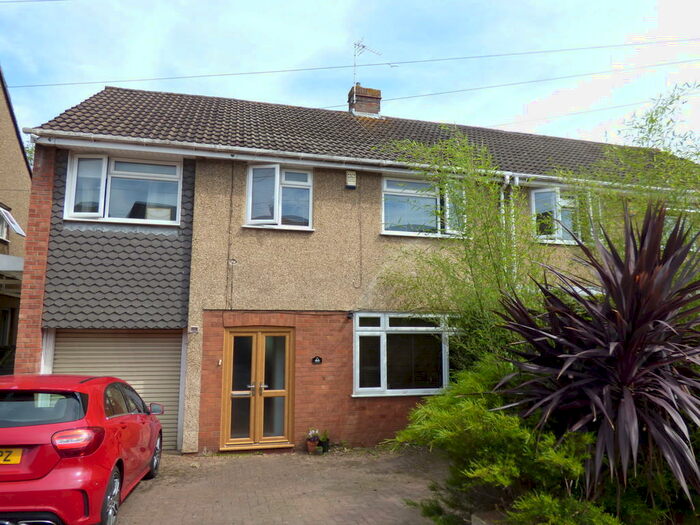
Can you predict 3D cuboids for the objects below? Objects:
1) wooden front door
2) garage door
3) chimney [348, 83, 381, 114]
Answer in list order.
[{"bbox_3d":[-1.548,2.138,7.965,1.223,2.021,0.140,2,-7,-14],"label":"wooden front door"},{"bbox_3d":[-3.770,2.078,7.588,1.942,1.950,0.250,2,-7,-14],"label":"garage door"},{"bbox_3d":[0.425,-4.248,12.717,0.720,0.880,0.720,2,-7,-14],"label":"chimney"}]

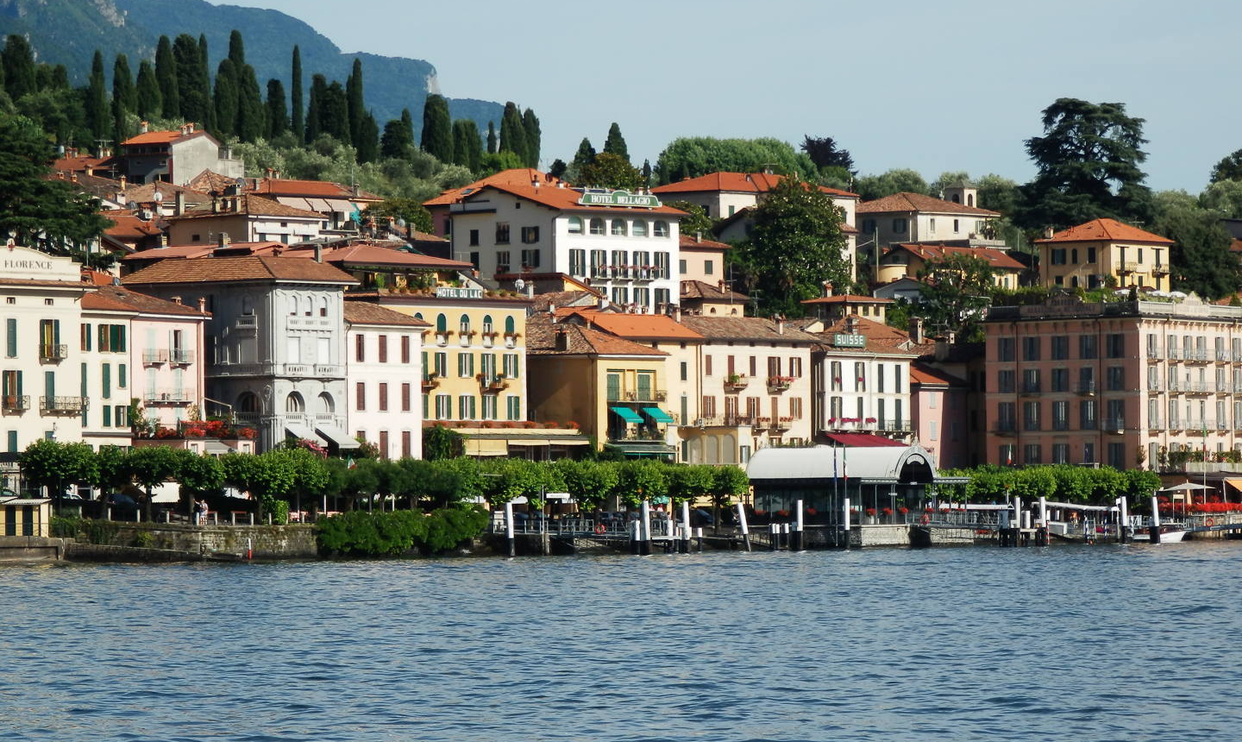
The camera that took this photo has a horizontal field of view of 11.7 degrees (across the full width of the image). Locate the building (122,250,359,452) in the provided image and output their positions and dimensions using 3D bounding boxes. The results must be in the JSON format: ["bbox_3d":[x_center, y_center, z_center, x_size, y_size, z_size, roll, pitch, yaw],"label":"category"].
[{"bbox_3d":[-27.938,0.961,444.788,8.164,18.331,17.054,1,-2,-44],"label":"building"}]

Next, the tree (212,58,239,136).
[{"bbox_3d":[-43.506,-29.663,668.000,2.886,9.621,2.886,0,-1,0],"label":"tree"}]

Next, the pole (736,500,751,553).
[{"bbox_3d":[9.548,12.120,470.000,0.470,3.929,0.470,-8,0,0],"label":"pole"}]

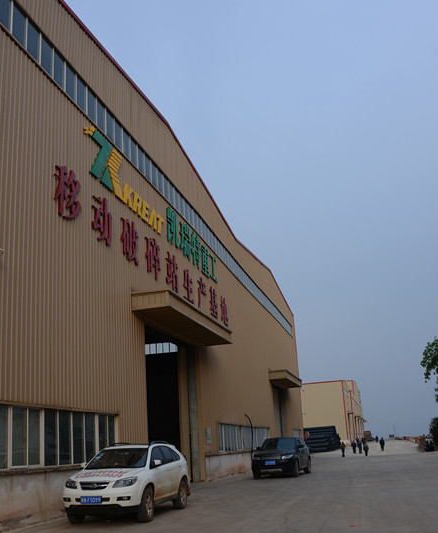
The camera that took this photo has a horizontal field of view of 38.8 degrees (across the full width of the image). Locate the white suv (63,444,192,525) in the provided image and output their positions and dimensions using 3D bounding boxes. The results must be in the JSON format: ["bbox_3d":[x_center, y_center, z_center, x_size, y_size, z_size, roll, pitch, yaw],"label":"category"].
[{"bbox_3d":[-2.124,5.242,15.365,1.870,1.710,4.800,-7,-17,12],"label":"white suv"}]

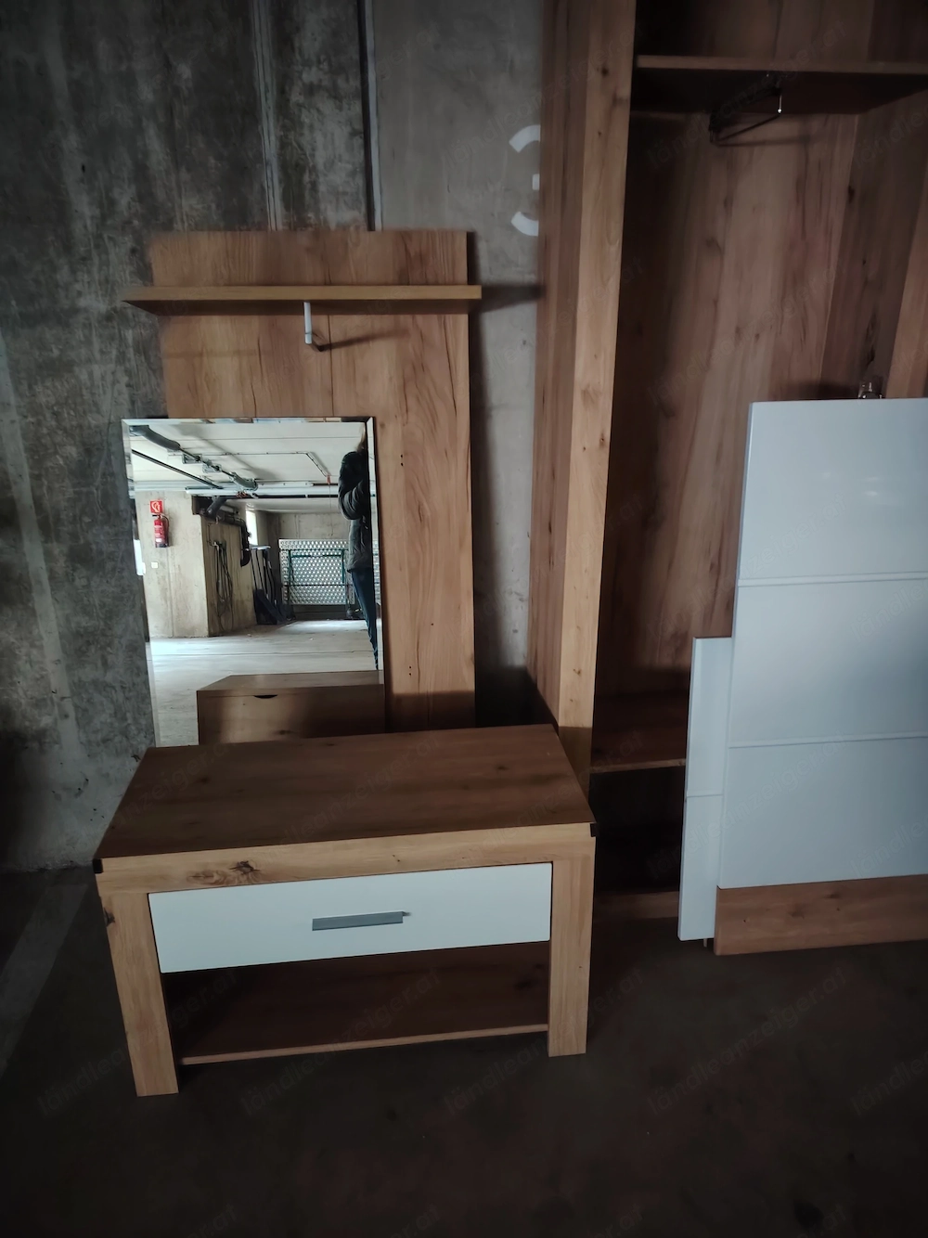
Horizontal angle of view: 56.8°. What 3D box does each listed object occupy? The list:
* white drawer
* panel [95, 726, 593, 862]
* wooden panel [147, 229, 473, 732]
[{"bbox_3d":[-0.206,0.477,1.672,0.699,0.169,0.340,-3,20,-6],"label":"white drawer"},{"bbox_3d":[-0.210,0.330,1.651,0.850,0.033,0.382,-3,20,-6],"label":"panel"},{"bbox_3d":[-0.308,-0.074,2.014,0.663,1.538,0.022,-3,15,-5],"label":"wooden panel"}]

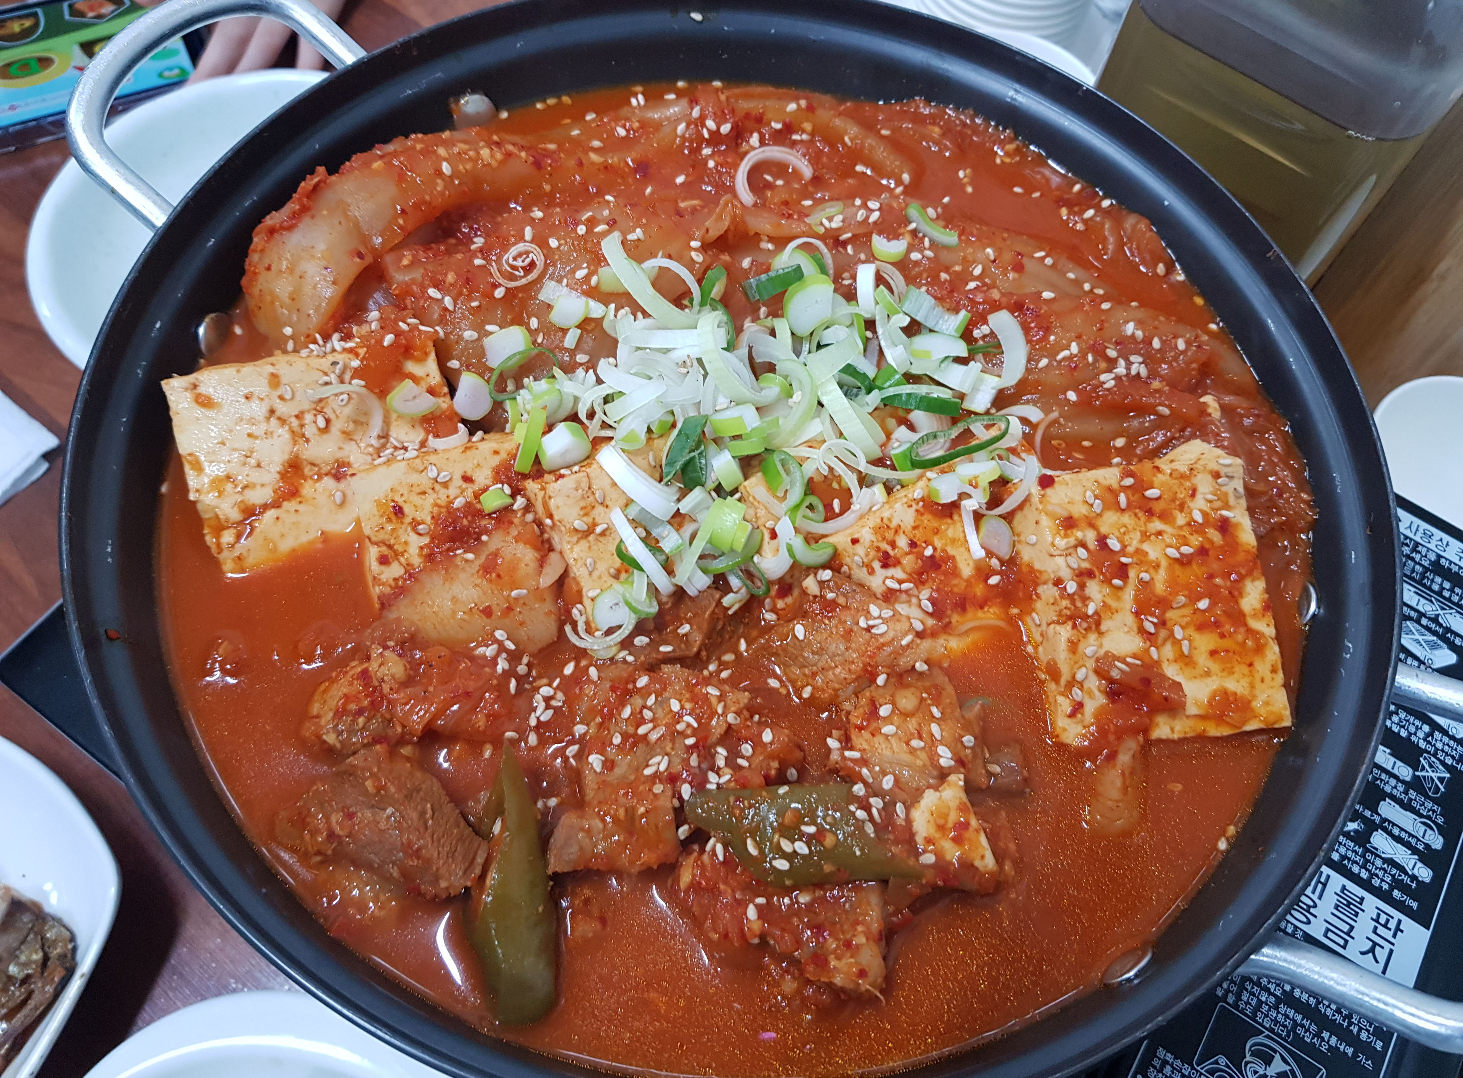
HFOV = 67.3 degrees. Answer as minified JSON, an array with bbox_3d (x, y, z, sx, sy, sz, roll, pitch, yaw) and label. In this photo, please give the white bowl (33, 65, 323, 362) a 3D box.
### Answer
[{"bbox_3d":[-0.171,-0.104,0.419,0.164,0.043,0.164,-1,63,-5],"label":"white bowl"}]

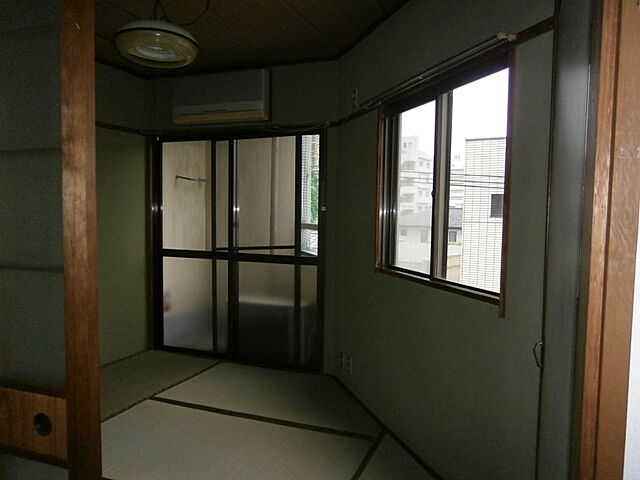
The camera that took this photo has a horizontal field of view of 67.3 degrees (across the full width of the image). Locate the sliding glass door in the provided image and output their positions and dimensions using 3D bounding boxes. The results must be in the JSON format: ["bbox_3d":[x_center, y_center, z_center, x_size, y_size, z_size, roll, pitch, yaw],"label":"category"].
[{"bbox_3d":[-0.690,0.062,3.871,1.560,1.815,0.100,2,4,21],"label":"sliding glass door"}]

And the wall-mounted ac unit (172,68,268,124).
[{"bbox_3d":[-0.766,-1.101,3.721,0.785,0.375,0.170,2,4,21],"label":"wall-mounted ac unit"}]

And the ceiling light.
[{"bbox_3d":[-0.832,-0.996,2.460,0.410,0.185,0.410,1,3,0],"label":"ceiling light"}]

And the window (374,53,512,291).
[{"bbox_3d":[0.540,-0.261,2.293,0.110,0.930,1.100,0,3,-18],"label":"window"}]

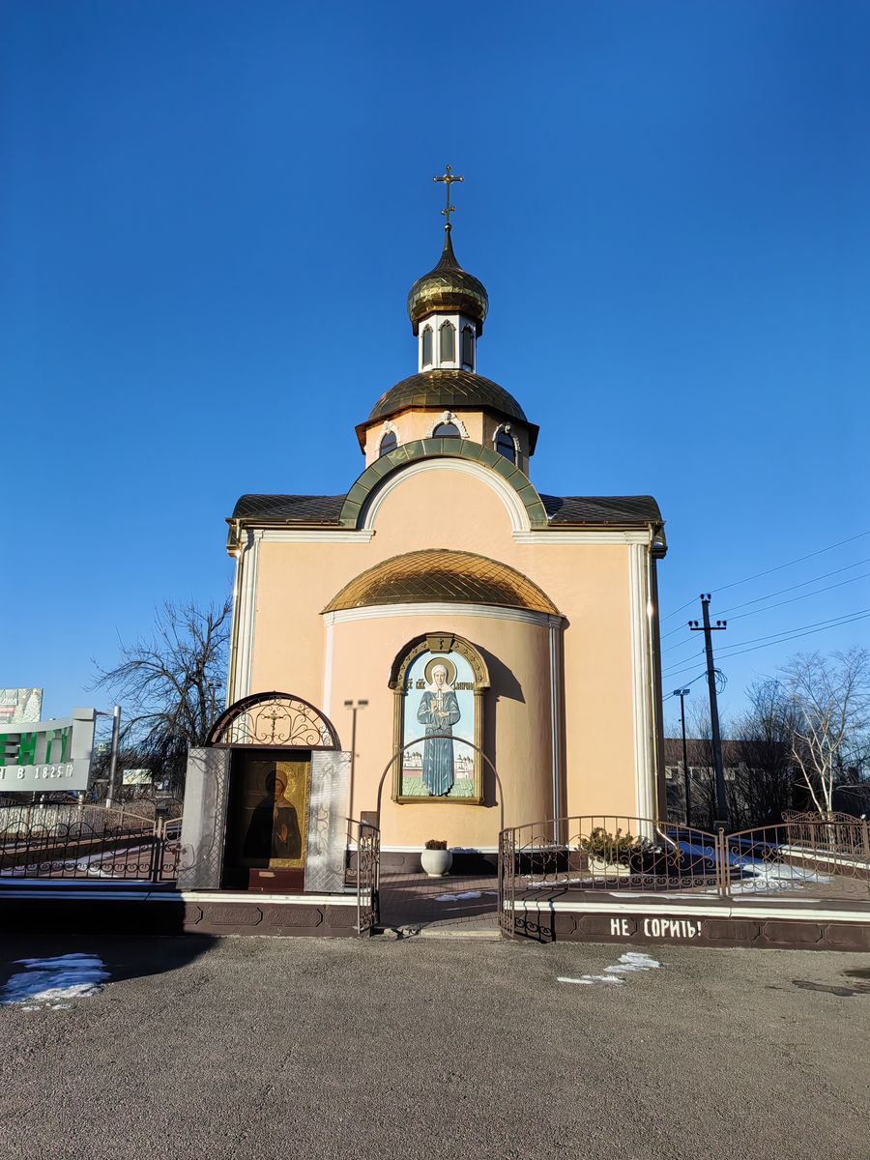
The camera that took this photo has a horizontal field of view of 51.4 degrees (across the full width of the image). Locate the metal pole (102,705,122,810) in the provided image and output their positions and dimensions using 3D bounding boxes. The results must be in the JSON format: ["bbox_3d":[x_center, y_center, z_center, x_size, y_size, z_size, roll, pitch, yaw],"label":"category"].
[{"bbox_3d":[-14.055,7.951,39.508,0.250,5.040,0.250,1,-13,1],"label":"metal pole"}]

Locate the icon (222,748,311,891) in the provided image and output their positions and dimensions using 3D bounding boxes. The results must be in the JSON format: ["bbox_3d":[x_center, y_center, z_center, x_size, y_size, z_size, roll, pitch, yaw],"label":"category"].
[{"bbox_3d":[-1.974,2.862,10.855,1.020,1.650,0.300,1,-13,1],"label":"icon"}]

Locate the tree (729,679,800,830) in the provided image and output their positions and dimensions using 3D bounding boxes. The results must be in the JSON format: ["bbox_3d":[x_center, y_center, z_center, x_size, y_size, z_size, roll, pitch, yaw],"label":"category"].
[{"bbox_3d":[13.212,7.001,36.110,2.760,6.110,2.700,1,-13,1],"label":"tree"}]

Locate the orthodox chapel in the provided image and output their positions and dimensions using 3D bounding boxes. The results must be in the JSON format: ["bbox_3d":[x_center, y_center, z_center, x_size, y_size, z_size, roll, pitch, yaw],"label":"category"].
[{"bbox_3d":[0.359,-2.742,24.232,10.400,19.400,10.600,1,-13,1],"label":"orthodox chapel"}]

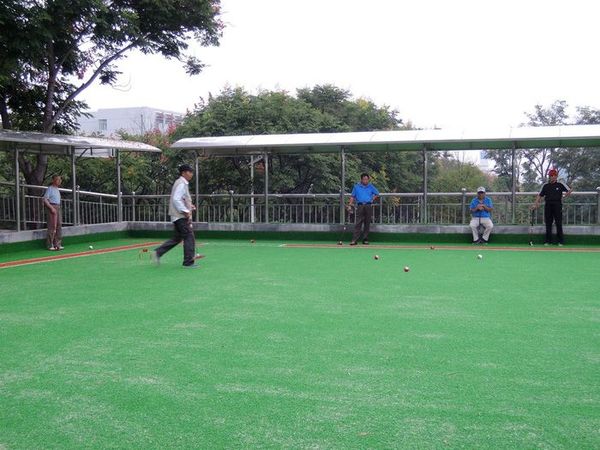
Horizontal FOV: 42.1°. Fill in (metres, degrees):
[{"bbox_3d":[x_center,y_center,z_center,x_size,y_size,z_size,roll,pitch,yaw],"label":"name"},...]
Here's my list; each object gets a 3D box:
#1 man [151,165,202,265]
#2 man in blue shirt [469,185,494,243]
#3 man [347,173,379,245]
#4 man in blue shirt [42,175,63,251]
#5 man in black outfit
[{"bbox_3d":[-2.019,-0.141,12.750,0.800,1.680,0.520,0,2,5],"label":"man"},{"bbox_3d":[4.235,-0.215,18.200,0.580,1.330,0.720,0,2,0],"label":"man in blue shirt"},{"bbox_3d":[1.485,-0.374,18.300,0.700,1.677,0.420,0,2,7],"label":"man"},{"bbox_3d":[-5.330,-0.264,16.900,0.400,1.634,0.500,1,3,35],"label":"man in blue shirt"},{"bbox_3d":[5.622,-0.388,17.400,0.820,1.722,0.420,0,2,11],"label":"man in black outfit"}]

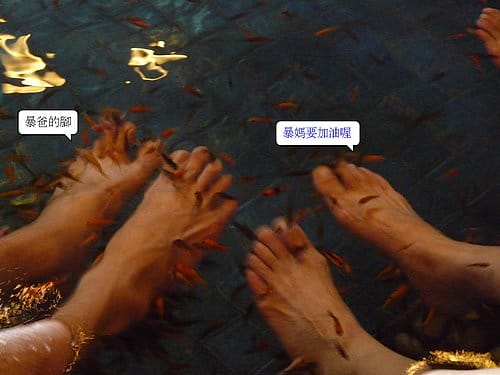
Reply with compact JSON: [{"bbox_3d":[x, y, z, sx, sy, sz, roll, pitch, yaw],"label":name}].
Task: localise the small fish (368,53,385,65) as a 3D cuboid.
[{"bbox_3d":[0.189,-0.193,1.512,0.007,0.010,0.035,-29,50,-28],"label":"small fish"}]

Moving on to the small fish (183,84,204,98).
[{"bbox_3d":[-0.081,-0.138,1.453,0.039,0.010,0.007,26,49,25],"label":"small fish"}]

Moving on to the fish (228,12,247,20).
[{"bbox_3d":[-0.019,-0.265,1.565,0.028,0.007,0.005,-19,45,-20],"label":"fish"}]

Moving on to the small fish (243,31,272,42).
[{"bbox_3d":[0.011,-0.220,1.494,0.038,0.009,0.006,4,42,4],"label":"small fish"}]

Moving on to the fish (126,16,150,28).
[{"bbox_3d":[-0.174,-0.258,1.582,0.041,0.011,0.008,20,47,20],"label":"fish"}]

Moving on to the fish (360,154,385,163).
[{"bbox_3d":[0.159,-0.037,1.312,0.031,0.008,0.006,-1,42,-1],"label":"fish"}]

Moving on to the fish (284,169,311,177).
[{"bbox_3d":[0.061,-0.019,1.292,0.034,0.009,0.006,-8,43,-9],"label":"fish"}]

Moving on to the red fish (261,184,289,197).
[{"bbox_3d":[0.032,0.004,1.301,0.038,0.010,0.007,-13,45,-14],"label":"red fish"}]

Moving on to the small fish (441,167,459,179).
[{"bbox_3d":[0.255,-0.019,1.292,0.028,0.007,0.005,-21,46,-21],"label":"small fish"}]

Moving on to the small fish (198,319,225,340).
[{"bbox_3d":[-0.043,0.159,1.134,0.038,0.010,0.007,-31,51,-29],"label":"small fish"}]

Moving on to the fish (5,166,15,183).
[{"bbox_3d":[-0.301,-0.016,1.268,0.005,0.008,0.031,-12,43,-13],"label":"fish"}]

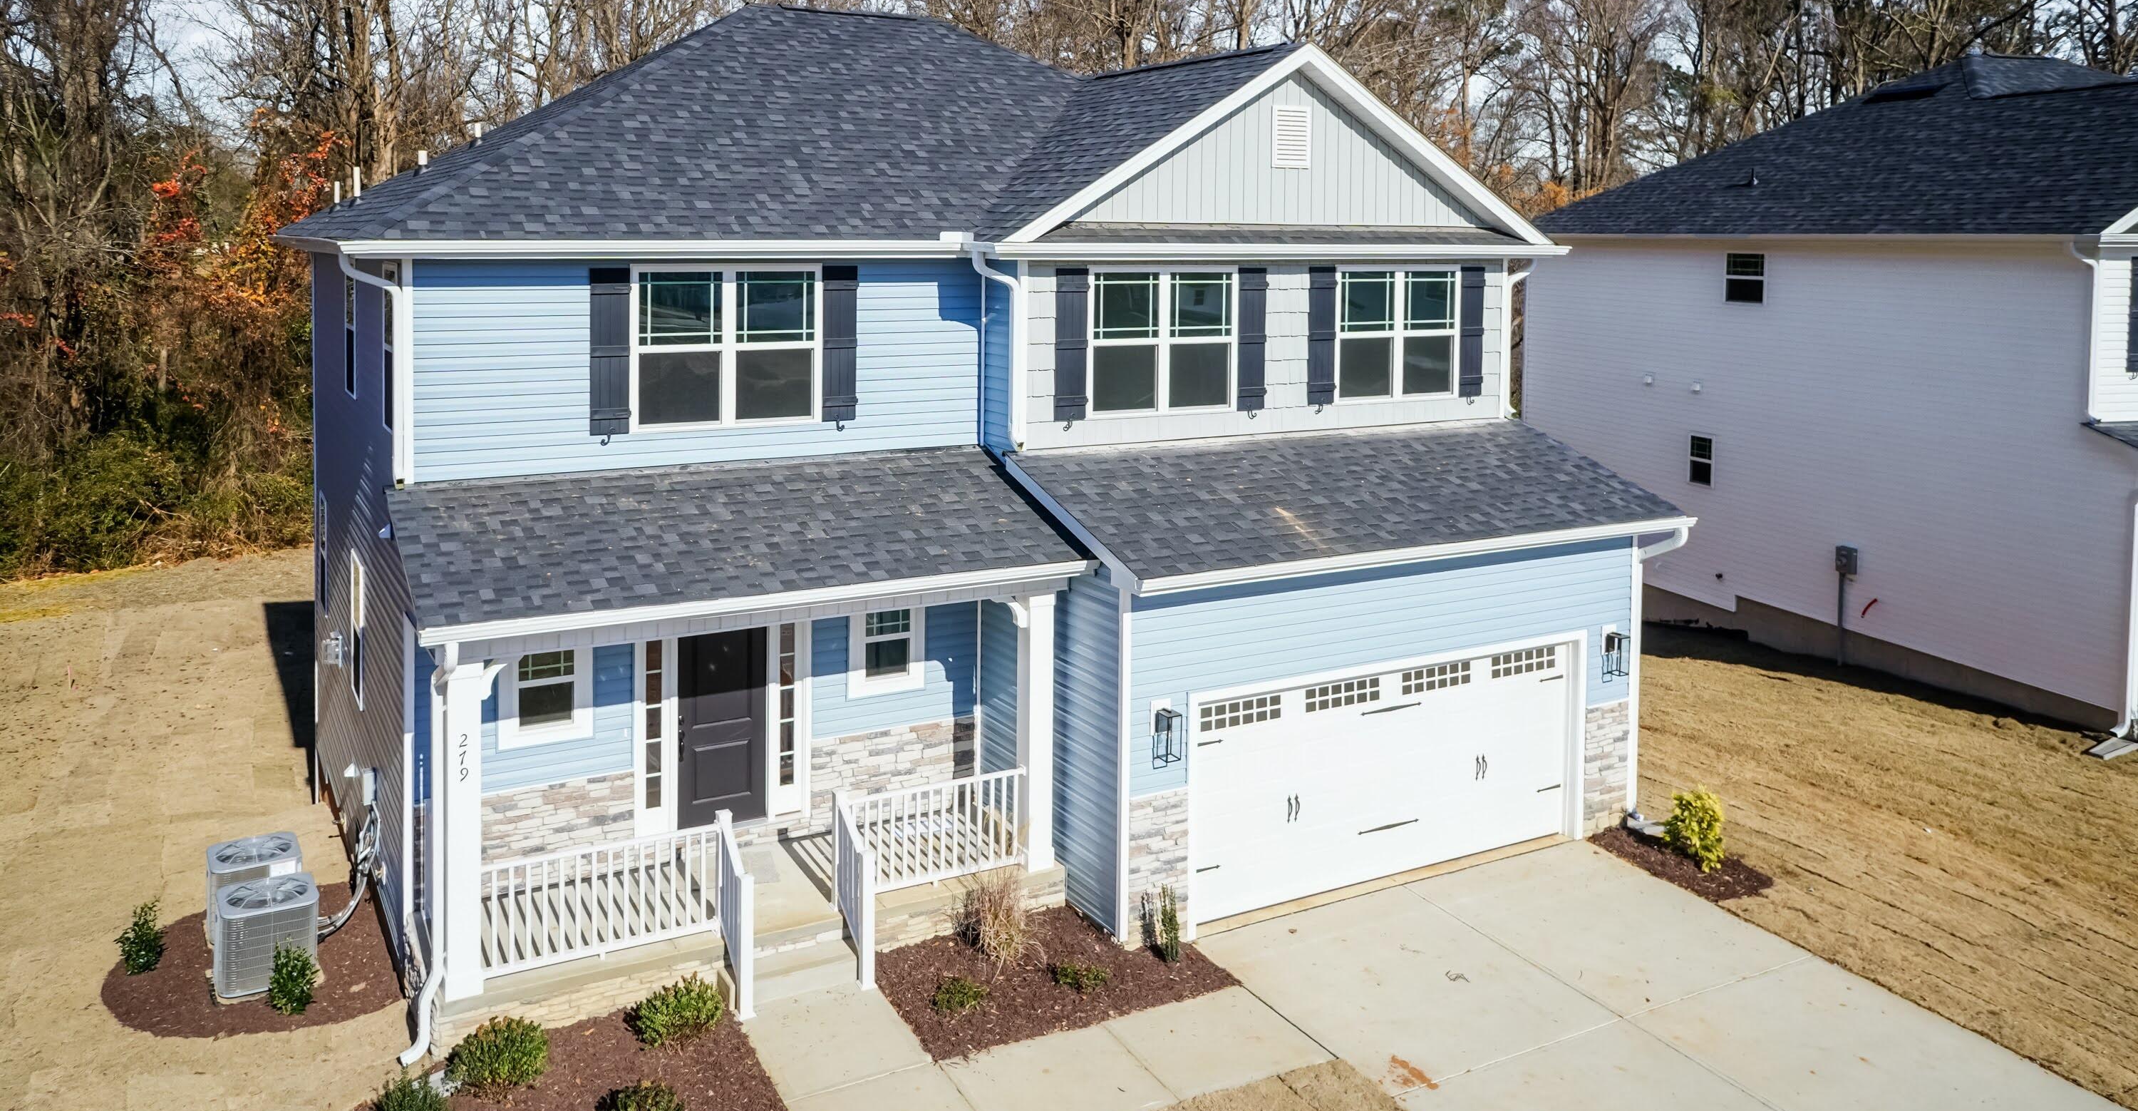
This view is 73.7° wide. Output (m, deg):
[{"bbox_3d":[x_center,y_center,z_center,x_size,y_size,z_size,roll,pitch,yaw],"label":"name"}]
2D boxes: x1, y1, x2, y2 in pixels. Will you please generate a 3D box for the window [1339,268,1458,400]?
[{"bbox_3d":[3.981,-2.679,17.245,1.820,1.580,0.120,-5,11,-26],"label":"window"}]

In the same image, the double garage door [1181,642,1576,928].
[{"bbox_3d":[3.357,2.325,15.077,4.900,2.200,0.150,-5,11,-26],"label":"double garage door"}]

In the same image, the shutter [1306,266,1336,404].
[{"bbox_3d":[2.985,-2.575,16.731,0.385,1.600,0.060,-5,11,-26],"label":"shutter"}]

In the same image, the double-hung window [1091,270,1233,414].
[{"bbox_3d":[1.083,-2.391,15.858,1.871,1.627,0.110,-5,11,-28],"label":"double-hung window"}]

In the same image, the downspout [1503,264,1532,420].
[{"bbox_3d":[5.647,-2.688,17.919,0.220,2.000,0.420,-5,11,-26],"label":"downspout"}]

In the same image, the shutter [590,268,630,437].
[{"bbox_3d":[-4.471,-1.985,13.904,0.366,1.627,0.060,-5,11,-28],"label":"shutter"}]

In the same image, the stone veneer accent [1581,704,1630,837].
[{"bbox_3d":[6.211,2.437,16.377,0.723,1.536,0.081,-5,11,-28],"label":"stone veneer accent"}]

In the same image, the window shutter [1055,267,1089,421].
[{"bbox_3d":[0.041,-2.260,15.339,0.386,1.627,0.060,-5,11,-28],"label":"window shutter"}]

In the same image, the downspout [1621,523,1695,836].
[{"bbox_3d":[6.790,1.423,16.519,0.495,3.365,0.505,-5,11,-28],"label":"downspout"}]

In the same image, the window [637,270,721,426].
[{"bbox_3d":[-3.916,-2.089,14.311,0.850,1.520,0.120,-5,11,-26],"label":"window"}]

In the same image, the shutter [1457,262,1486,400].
[{"bbox_3d":[5.068,-2.786,17.847,0.376,1.627,0.060,-5,11,-28],"label":"shutter"}]

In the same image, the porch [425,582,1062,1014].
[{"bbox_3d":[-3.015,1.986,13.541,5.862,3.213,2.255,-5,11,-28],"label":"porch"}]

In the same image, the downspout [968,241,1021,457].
[{"bbox_3d":[-0.747,-2.161,15.130,0.340,2.200,0.550,-5,11,-26],"label":"downspout"}]

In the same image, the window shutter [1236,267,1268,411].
[{"bbox_3d":[2.116,-2.467,16.316,0.385,1.620,0.060,-5,11,-26],"label":"window shutter"}]

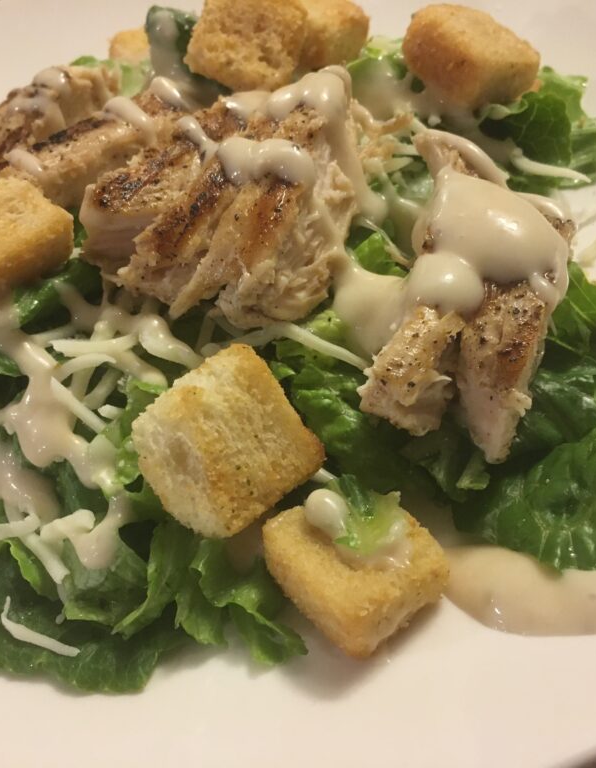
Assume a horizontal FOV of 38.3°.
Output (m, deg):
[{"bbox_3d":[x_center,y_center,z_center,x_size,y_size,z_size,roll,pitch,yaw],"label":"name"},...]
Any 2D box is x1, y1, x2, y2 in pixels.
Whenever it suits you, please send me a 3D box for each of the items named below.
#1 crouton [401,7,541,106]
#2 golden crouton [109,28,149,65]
[{"bbox_3d":[0.051,-0.095,0.247,0.027,0.016,0.028,-19,52,-28],"label":"crouton"},{"bbox_3d":[-0.042,-0.093,0.248,0.023,0.017,0.024,-3,37,-2],"label":"golden crouton"}]

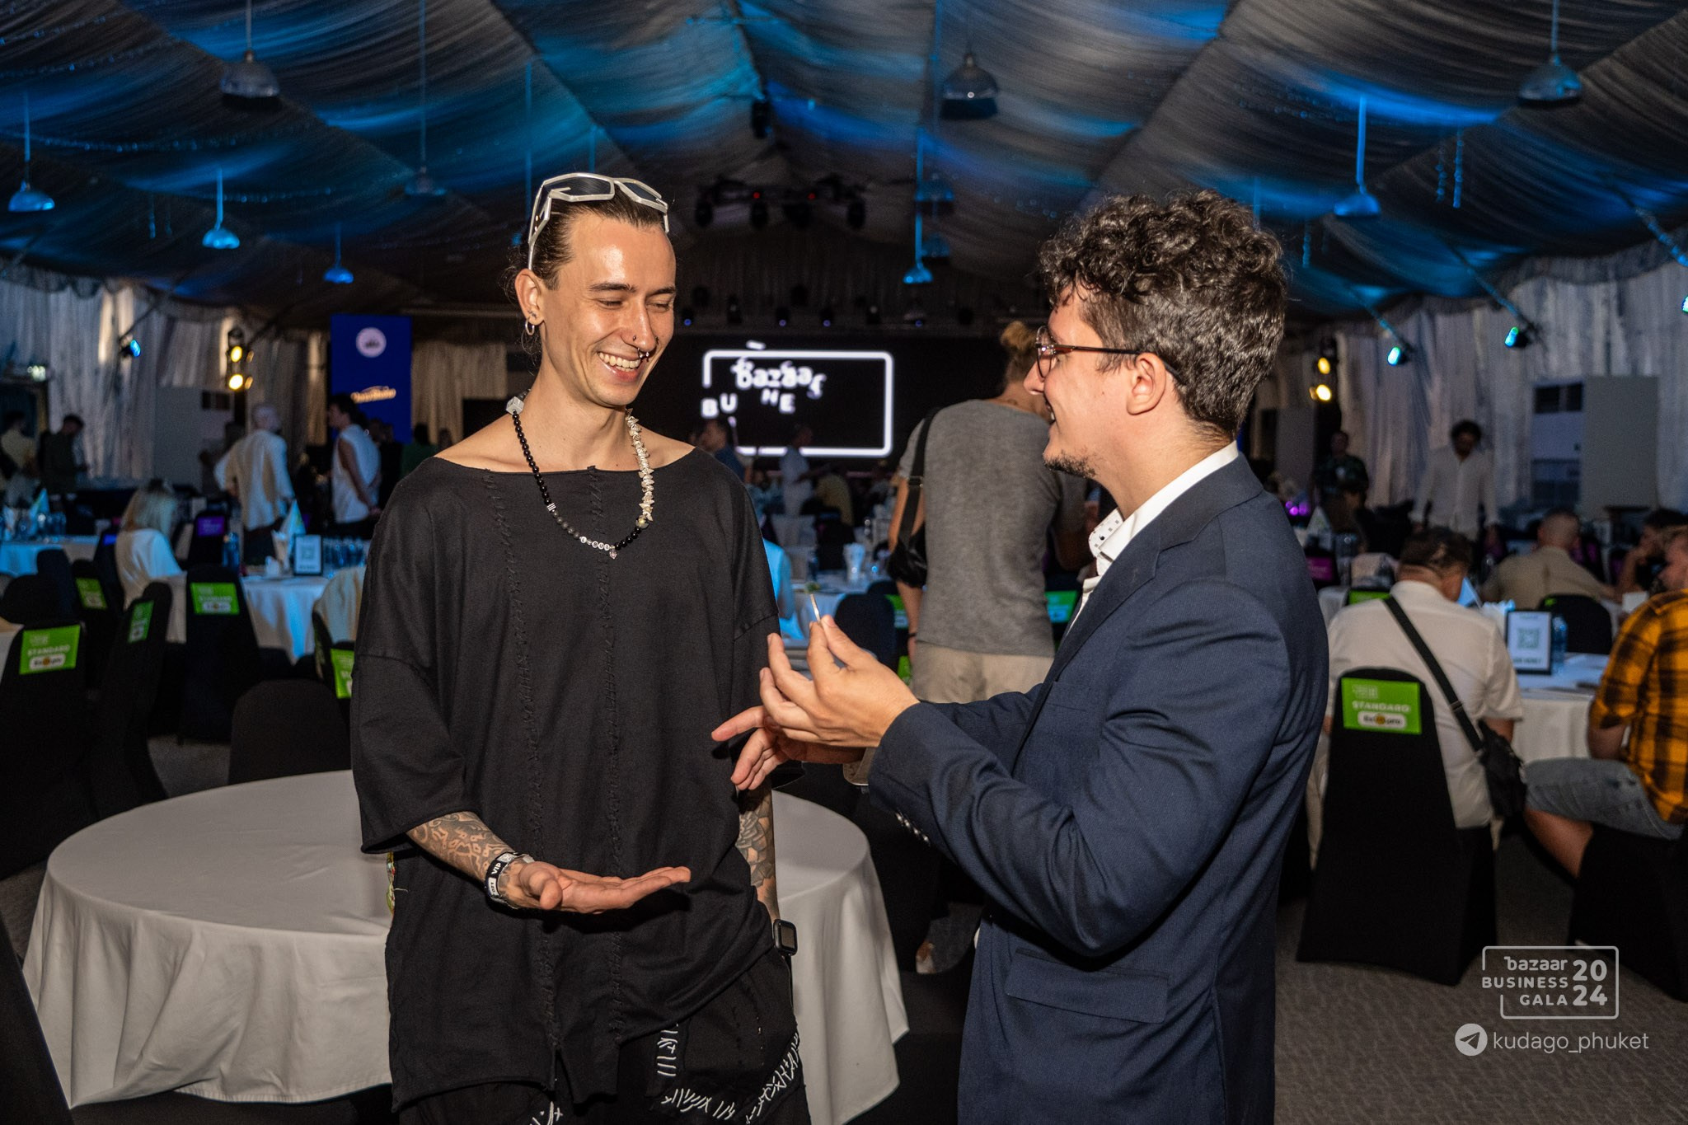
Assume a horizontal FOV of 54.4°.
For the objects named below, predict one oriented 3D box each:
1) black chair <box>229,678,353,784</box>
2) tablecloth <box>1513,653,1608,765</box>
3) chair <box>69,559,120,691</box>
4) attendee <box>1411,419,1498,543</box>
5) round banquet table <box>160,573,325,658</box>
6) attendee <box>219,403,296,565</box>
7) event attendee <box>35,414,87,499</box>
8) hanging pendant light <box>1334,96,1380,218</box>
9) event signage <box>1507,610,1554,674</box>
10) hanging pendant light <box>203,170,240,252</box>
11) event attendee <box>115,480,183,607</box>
[{"bbox_3d":[-1.326,0.769,4.079,0.460,0.910,0.560,-1,4,-28],"label":"black chair"},{"bbox_3d":[2.807,0.661,6.271,1.580,0.500,1.580,1,4,0],"label":"tablecloth"},{"bbox_3d":[-3.645,0.434,8.292,0.460,0.920,0.540,4,6,33],"label":"chair"},{"bbox_3d":[4.267,-0.069,11.555,0.560,1.870,0.360,1,3,6],"label":"attendee"},{"bbox_3d":[-3.507,0.291,9.993,1.580,0.500,1.580,1,4,0],"label":"round banquet table"},{"bbox_3d":[-4.160,-0.204,11.654,0.560,1.830,0.380,1,3,-3],"label":"attendee"},{"bbox_3d":[-7.843,-0.687,16.510,0.460,1.650,0.480,-1,5,-15],"label":"event attendee"},{"bbox_3d":[3.916,-3.092,12.523,0.360,0.930,0.360,1,4,0],"label":"hanging pendant light"},{"bbox_3d":[2.537,0.293,6.025,0.168,0.232,0.050,3,5,23],"label":"event signage"},{"bbox_3d":[-7.587,-4.309,20.000,0.450,1.000,0.450,1,5,0],"label":"hanging pendant light"},{"bbox_3d":[-4.281,0.102,10.251,0.500,1.240,0.720,5,7,42],"label":"event attendee"}]

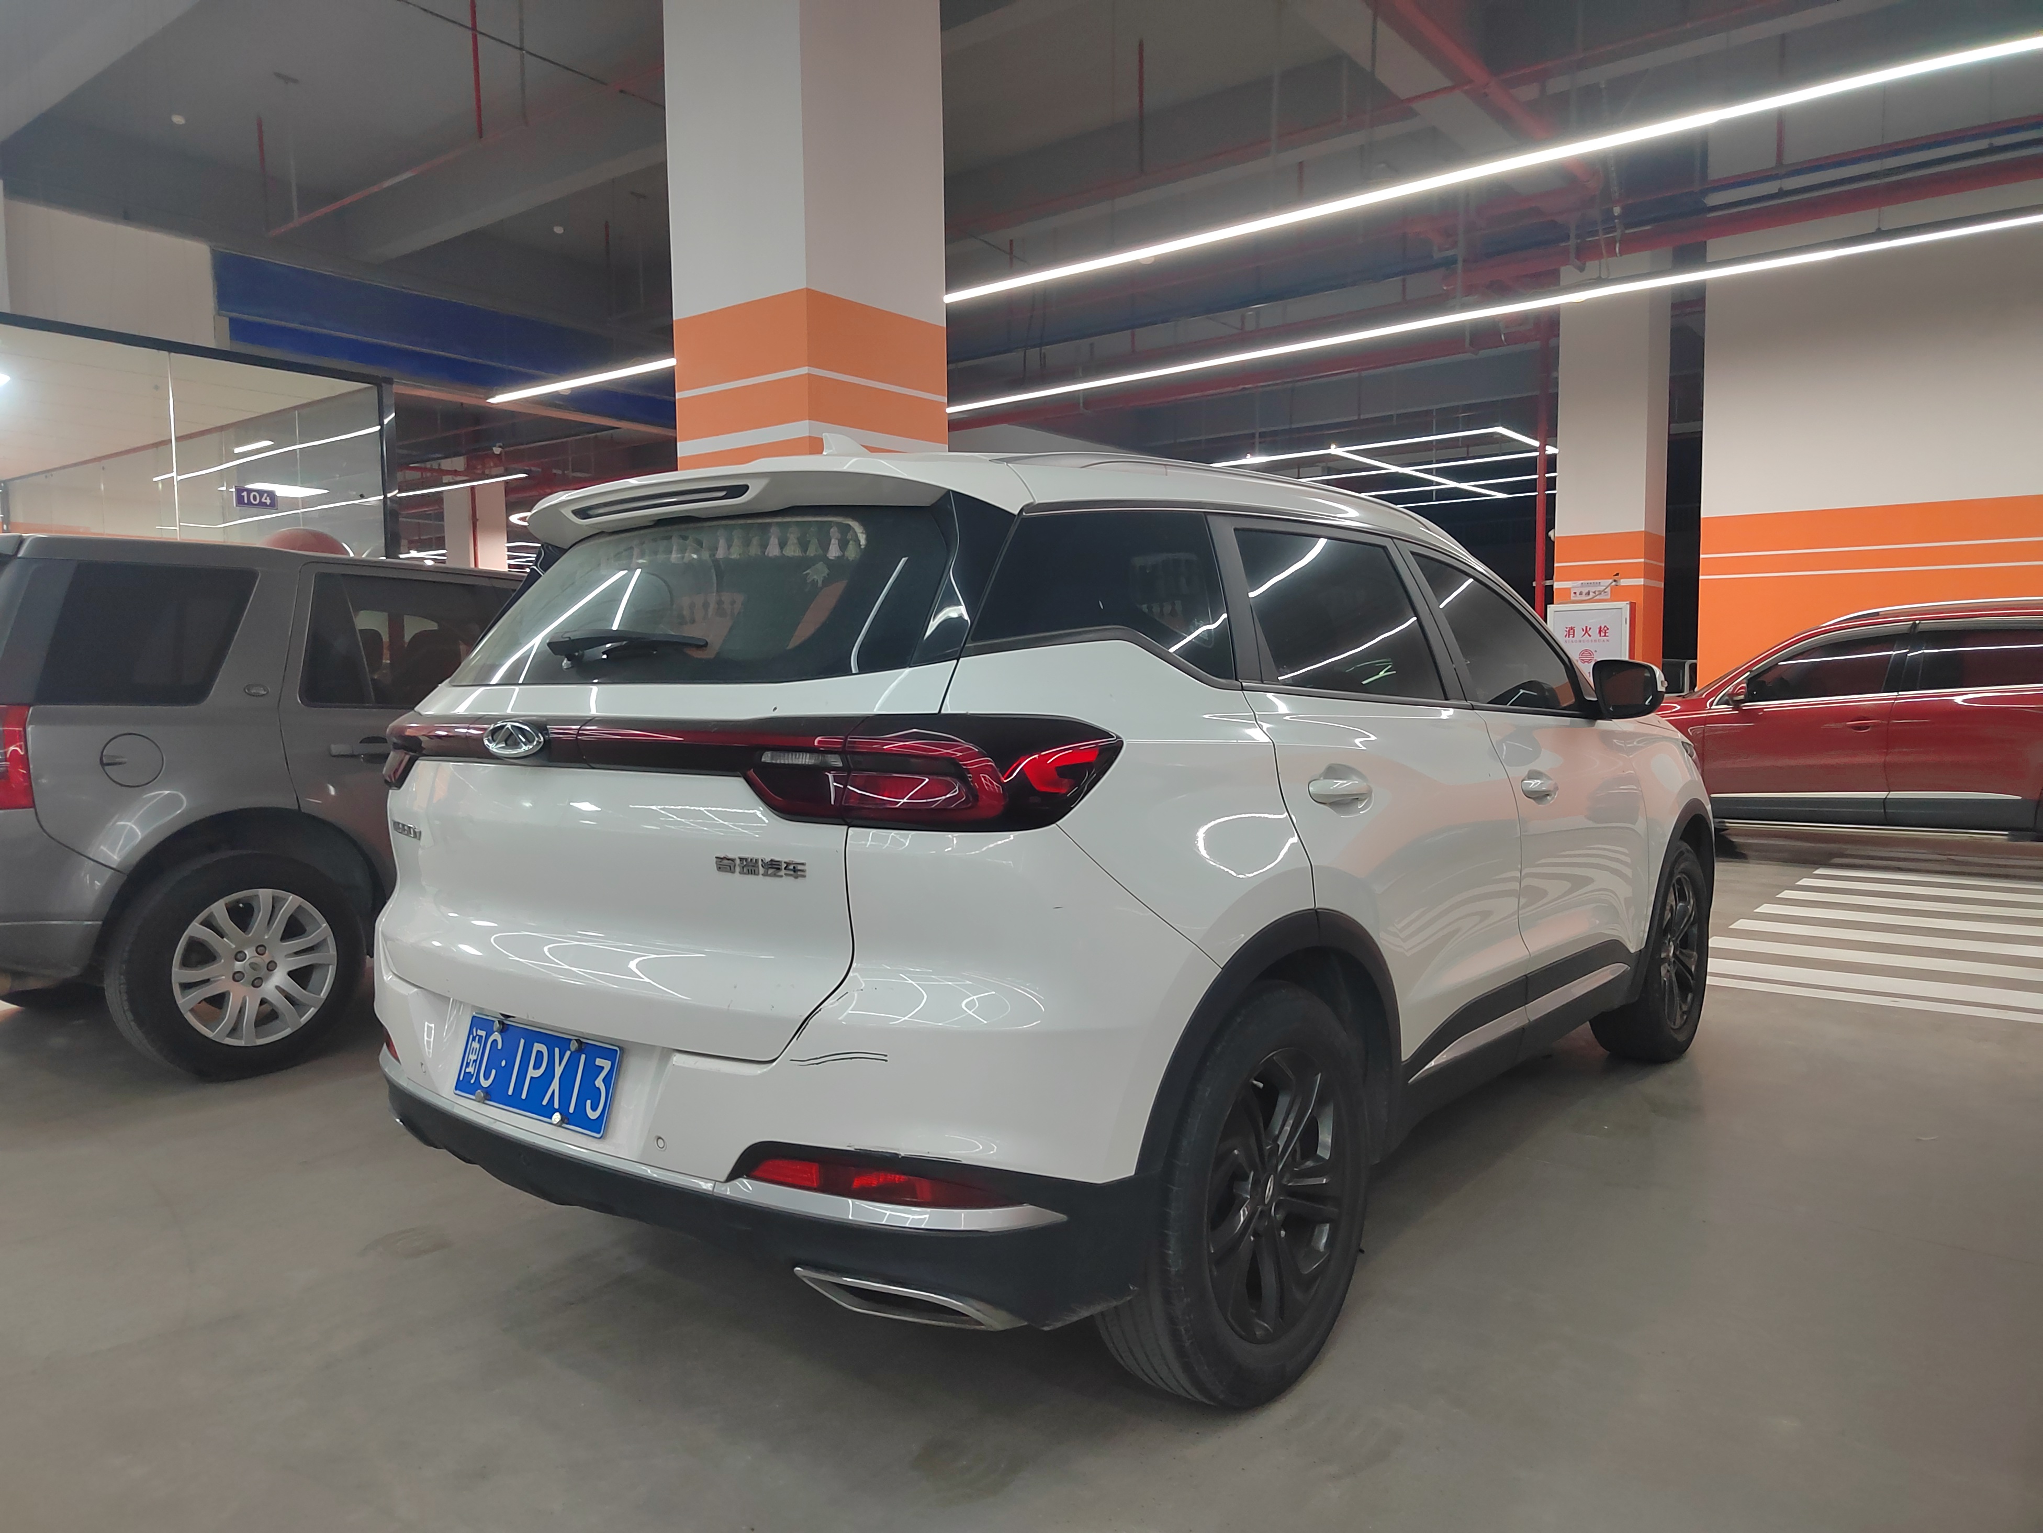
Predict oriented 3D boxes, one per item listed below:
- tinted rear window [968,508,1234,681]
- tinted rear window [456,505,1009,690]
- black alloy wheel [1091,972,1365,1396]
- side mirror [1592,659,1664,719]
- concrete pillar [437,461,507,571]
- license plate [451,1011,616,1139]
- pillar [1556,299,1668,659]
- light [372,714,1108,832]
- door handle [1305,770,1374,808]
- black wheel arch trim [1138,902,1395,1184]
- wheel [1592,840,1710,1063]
[{"bbox_3d":[0.141,-0.285,2.161,0.670,0.310,0.080,-7,-14,-43],"label":"tinted rear window"},{"bbox_3d":[-0.632,-0.293,2.394,1.380,0.350,0.130,2,-30,39],"label":"tinted rear window"},{"bbox_3d":[0.368,0.729,2.417,0.230,0.720,0.725,2,4,39],"label":"black alloy wheel"},{"bbox_3d":[1.614,-0.206,3.612,0.200,0.155,0.170,2,4,39],"label":"side mirror"},{"bbox_3d":[-9.408,-2.922,23.592,0.800,5.200,0.680,3,5,38],"label":"concrete pillar"},{"bbox_3d":[-0.799,0.499,2.220,0.440,0.140,0.015,2,-12,39],"label":"license plate"},{"bbox_3d":[5.659,-2.307,13.038,0.800,5.200,0.760,3,5,38],"label":"pillar"},{"bbox_3d":[-0.669,-0.013,2.358,1.710,0.175,0.470,2,4,39],"label":"light"},{"bbox_3d":[0.572,0.036,2.463,0.060,0.060,0.230,2,4,39],"label":"door handle"},{"bbox_3d":[0.440,0.482,2.335,0.090,0.470,0.930,2,4,39],"label":"black wheel arch trim"},{"bbox_3d":[2.060,0.595,4.478,0.230,0.720,0.725,2,4,39],"label":"wheel"}]

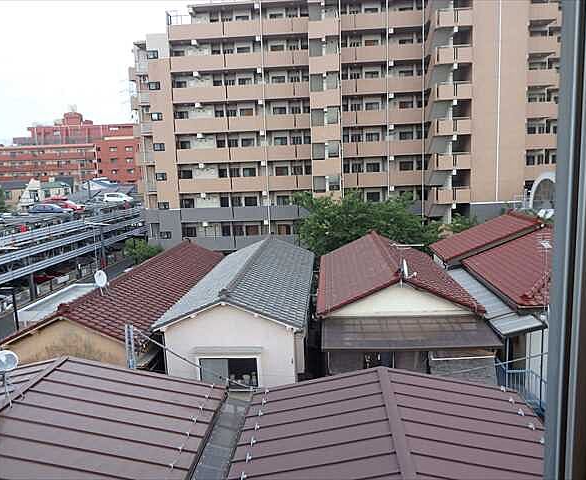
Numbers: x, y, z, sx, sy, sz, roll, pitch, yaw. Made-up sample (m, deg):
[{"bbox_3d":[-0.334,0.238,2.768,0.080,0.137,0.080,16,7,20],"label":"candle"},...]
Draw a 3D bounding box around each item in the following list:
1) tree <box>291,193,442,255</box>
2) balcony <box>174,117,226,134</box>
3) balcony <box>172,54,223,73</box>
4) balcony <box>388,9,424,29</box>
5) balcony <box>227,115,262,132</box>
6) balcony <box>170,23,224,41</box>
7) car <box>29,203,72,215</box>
[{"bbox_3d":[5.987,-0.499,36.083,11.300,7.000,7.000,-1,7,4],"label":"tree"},{"bbox_3d":[-8.687,-10.943,42.939,4.928,1.350,1.300,-1,7,4],"label":"balcony"},{"bbox_3d":[-8.742,-16.379,41.519,4.920,1.380,1.300,-2,8,4],"label":"balcony"},{"bbox_3d":[10.176,-19.924,40.630,3.108,1.350,1.300,-1,7,4],"label":"balcony"},{"bbox_3d":[-4.192,-10.927,41.984,3.350,1.360,1.300,-2,8,4],"label":"balcony"},{"bbox_3d":[-8.939,-19.426,41.900,4.996,1.350,1.300,-1,7,4],"label":"balcony"},{"bbox_3d":[-29.026,-3.727,53.000,4.500,1.450,1.720,-1,7,8],"label":"car"}]

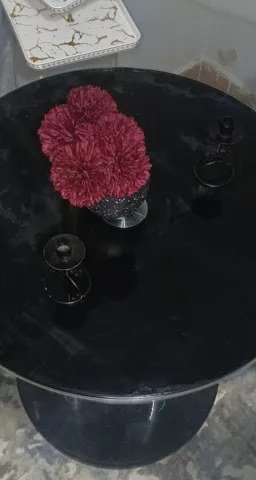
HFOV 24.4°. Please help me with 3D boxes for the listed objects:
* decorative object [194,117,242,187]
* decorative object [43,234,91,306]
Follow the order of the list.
[{"bbox_3d":[0.161,-0.158,1.033,0.075,0.130,0.075,1,57,-1],"label":"decorative object"},{"bbox_3d":[-0.094,0.039,0.903,0.075,0.126,0.075,1,57,-1],"label":"decorative object"}]

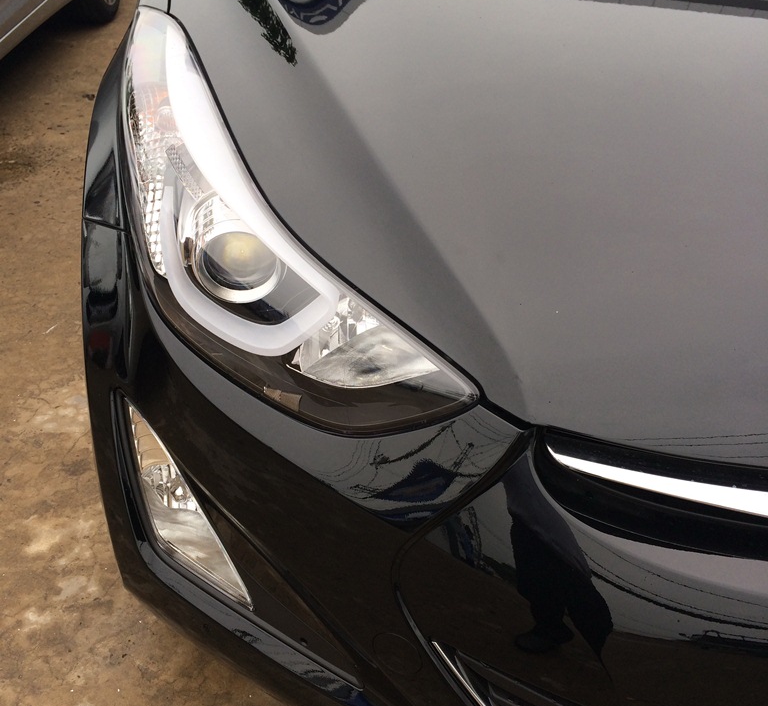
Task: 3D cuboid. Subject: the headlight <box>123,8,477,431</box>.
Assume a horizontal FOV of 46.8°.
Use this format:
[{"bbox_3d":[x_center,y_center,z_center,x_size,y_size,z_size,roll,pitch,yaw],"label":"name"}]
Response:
[{"bbox_3d":[-0.129,-0.187,1.044,0.390,0.290,0.600,-1,35,-7],"label":"headlight"}]

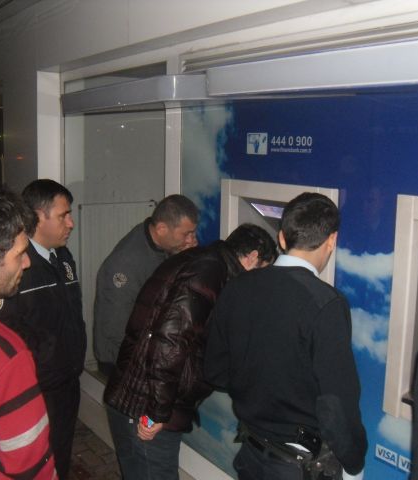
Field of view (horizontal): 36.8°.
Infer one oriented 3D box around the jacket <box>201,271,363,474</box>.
[{"bbox_3d":[0.222,0.351,1.800,0.500,0.580,0.360,7,11,34],"label":"jacket"}]

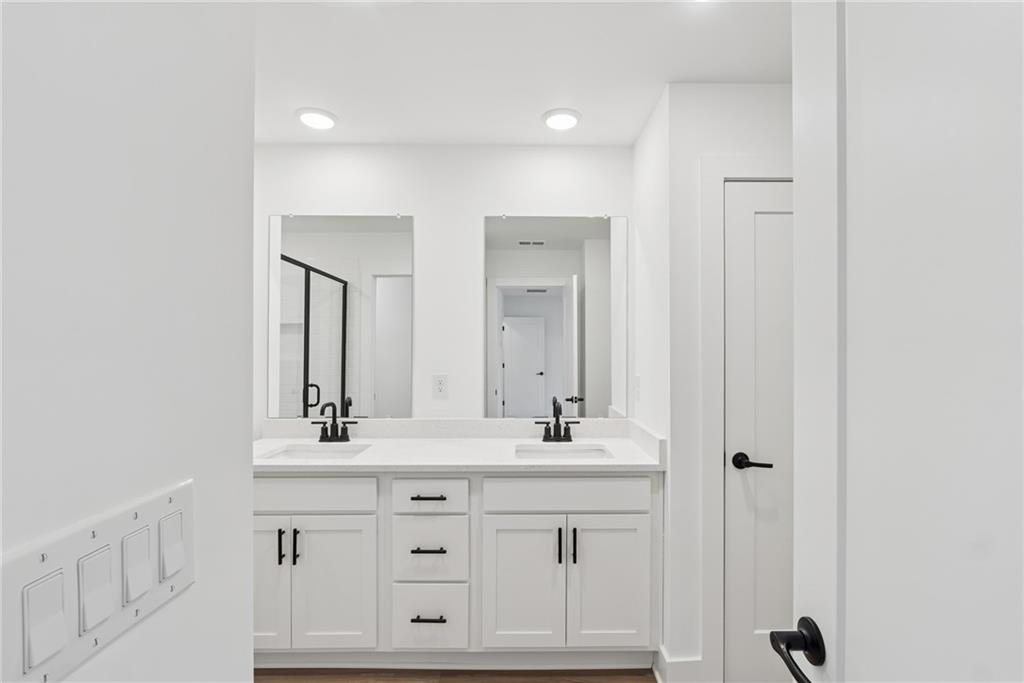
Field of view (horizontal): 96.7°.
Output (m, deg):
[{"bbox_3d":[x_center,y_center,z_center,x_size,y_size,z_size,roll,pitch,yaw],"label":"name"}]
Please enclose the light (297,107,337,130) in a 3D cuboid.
[{"bbox_3d":[-0.900,-1.022,2.100,0.190,0.022,0.190,0,0,0],"label":"light"}]

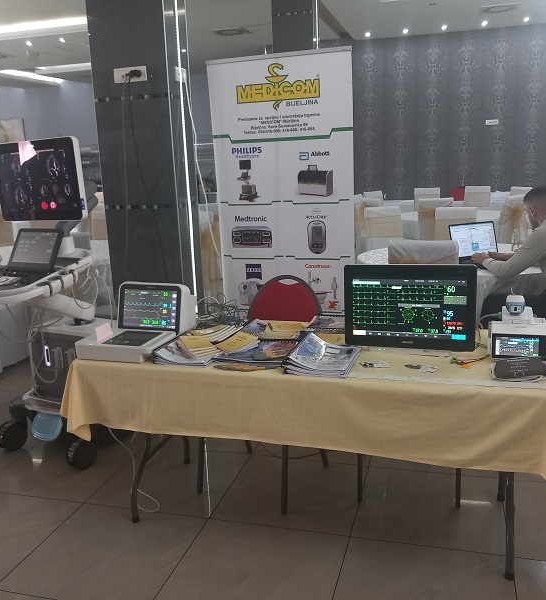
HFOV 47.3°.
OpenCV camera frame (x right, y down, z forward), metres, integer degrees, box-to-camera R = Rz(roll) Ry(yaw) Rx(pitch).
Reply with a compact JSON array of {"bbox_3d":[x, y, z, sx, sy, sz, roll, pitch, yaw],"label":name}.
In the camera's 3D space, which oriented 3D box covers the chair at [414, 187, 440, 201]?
[{"bbox_3d":[2.334,-1.175,9.440,0.440,0.990,0.520,1,13,13],"label":"chair"}]

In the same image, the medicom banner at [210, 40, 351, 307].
[{"bbox_3d":[0.075,-0.390,3.792,0.860,2.070,0.160,2,13,17],"label":"medicom banner"}]

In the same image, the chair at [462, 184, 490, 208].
[{"bbox_3d":[2.833,-1.080,8.767,0.440,1.000,0.540,3,14,25],"label":"chair"}]

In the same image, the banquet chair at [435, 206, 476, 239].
[{"bbox_3d":[1.609,-0.279,5.424,0.440,1.000,0.540,0,13,11],"label":"banquet chair"}]

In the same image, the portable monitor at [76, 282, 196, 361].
[{"bbox_3d":[-0.568,0.070,2.635,0.325,0.230,0.520,1,13,16],"label":"portable monitor"}]

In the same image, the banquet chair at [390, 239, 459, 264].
[{"bbox_3d":[0.967,0.108,3.819,0.440,1.000,0.540,4,14,27],"label":"banquet chair"}]

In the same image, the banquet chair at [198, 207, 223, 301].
[{"bbox_3d":[-0.732,-0.620,7.495,0.440,0.990,0.520,-3,12,-2],"label":"banquet chair"}]

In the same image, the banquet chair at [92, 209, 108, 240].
[{"bbox_3d":[-1.941,-0.525,7.288,0.440,0.990,0.520,0,13,9],"label":"banquet chair"}]

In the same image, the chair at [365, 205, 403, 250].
[{"bbox_3d":[1.137,-0.359,5.873,0.440,1.000,0.540,-5,13,-11],"label":"chair"}]

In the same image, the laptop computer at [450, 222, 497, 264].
[{"bbox_3d":[1.473,-0.391,4.259,0.375,0.240,0.320,-8,14,-25],"label":"laptop computer"}]

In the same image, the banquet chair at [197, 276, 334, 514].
[{"bbox_3d":[-0.039,0.391,2.909,0.460,0.930,0.550,5,14,29],"label":"banquet chair"}]

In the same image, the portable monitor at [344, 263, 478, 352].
[{"bbox_3d":[0.517,0.029,2.369,0.483,0.330,0.130,2,13,18],"label":"portable monitor"}]

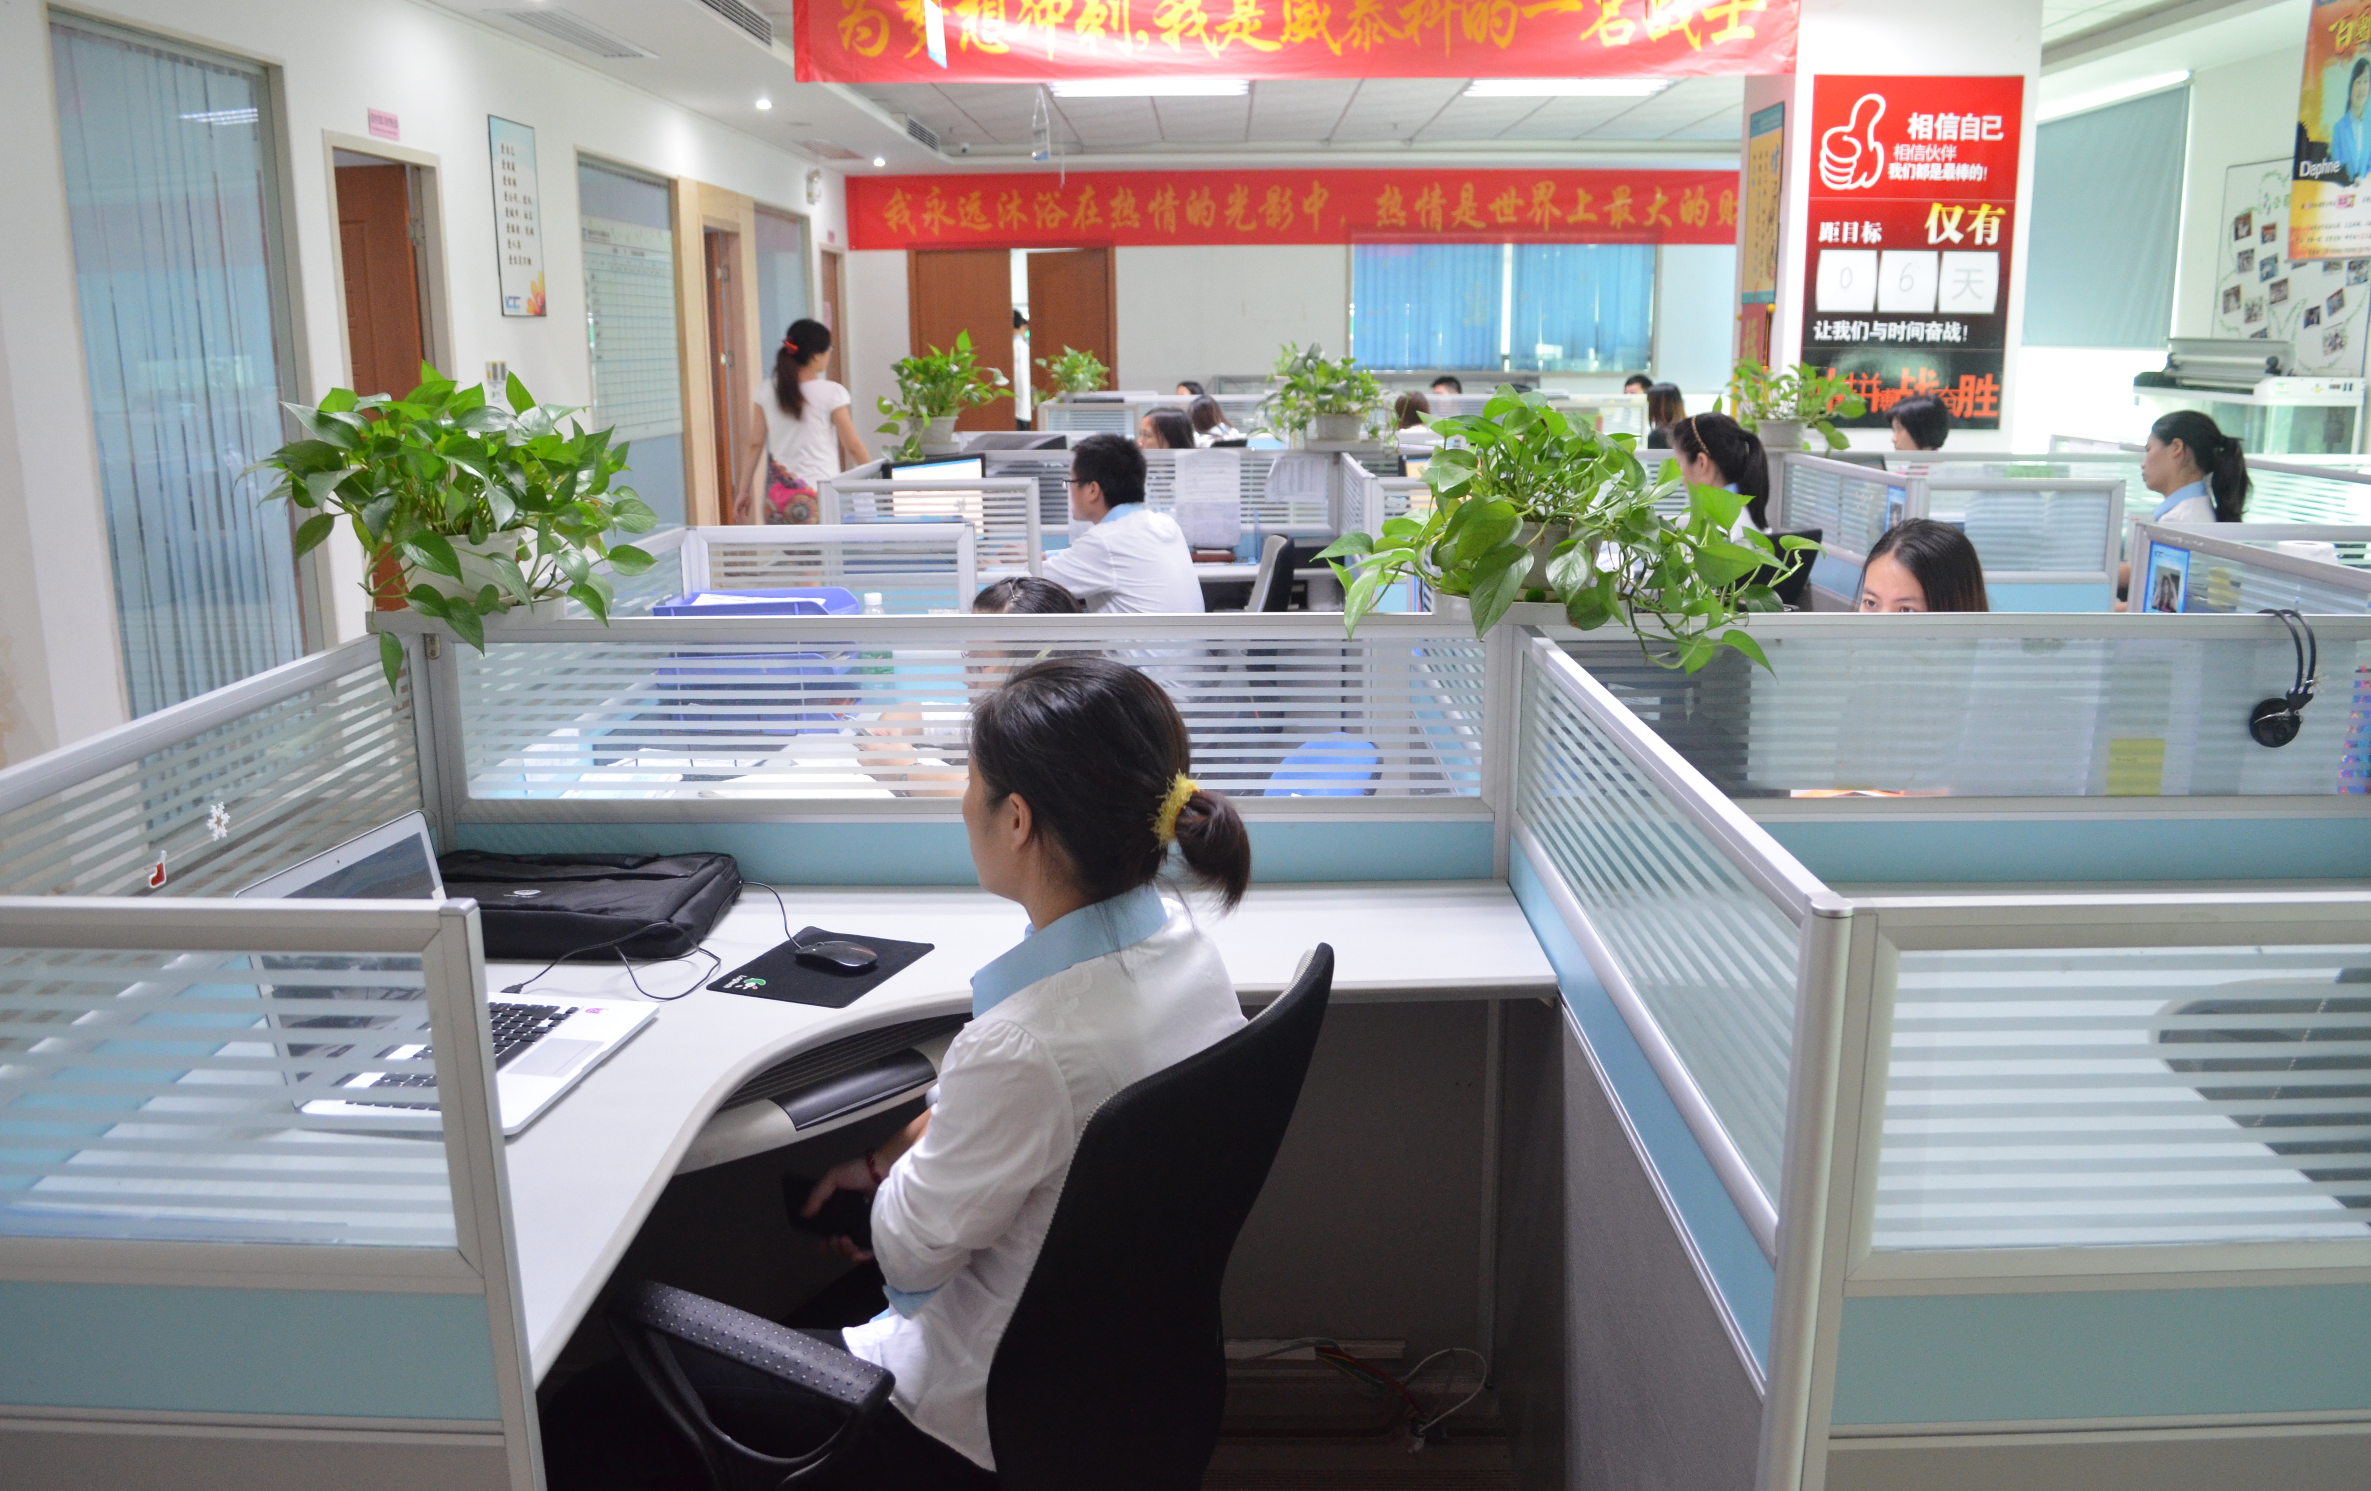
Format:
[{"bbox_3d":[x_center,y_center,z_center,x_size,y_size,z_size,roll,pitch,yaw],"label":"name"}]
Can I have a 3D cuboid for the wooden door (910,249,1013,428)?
[{"bbox_3d":[-1.730,-2.814,13.857,0.834,2.130,0.060,0,13,0],"label":"wooden door"}]

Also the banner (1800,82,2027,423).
[{"bbox_3d":[2.548,-1.712,6.218,0.720,1.210,0.020,0,13,1],"label":"banner"}]

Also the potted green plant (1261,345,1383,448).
[{"bbox_3d":[0.446,-1.152,5.817,0.413,0.328,0.380,0,13,0],"label":"potted green plant"}]

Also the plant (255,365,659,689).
[{"bbox_3d":[-0.974,-0.288,2.374,0.501,0.416,0.440,0,13,0],"label":"plant"}]

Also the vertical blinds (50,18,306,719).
[{"bbox_3d":[-2.617,-0.797,4.820,0.080,2.020,1.000,0,13,1],"label":"vertical blinds"}]

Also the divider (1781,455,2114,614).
[{"bbox_3d":[2.046,-0.216,5.023,0.580,1.150,1.000,0,13,1],"label":"divider"}]

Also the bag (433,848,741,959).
[{"bbox_3d":[-0.785,0.192,2.268,0.410,0.085,0.280,0,13,1],"label":"bag"}]

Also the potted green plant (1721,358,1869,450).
[{"bbox_3d":[1.957,-1.095,5.706,0.466,0.281,0.400,0,13,0],"label":"potted green plant"}]

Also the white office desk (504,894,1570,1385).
[{"bbox_3d":[-0.300,0.701,1.914,1.460,0.775,1.183,0,13,1],"label":"white office desk"}]

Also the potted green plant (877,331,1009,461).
[{"bbox_3d":[-0.775,-1.112,5.660,0.420,0.410,0.380,0,13,1],"label":"potted green plant"}]

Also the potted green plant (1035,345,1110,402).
[{"bbox_3d":[-0.680,-2.233,10.678,0.457,0.349,0.420,0,13,0],"label":"potted green plant"}]

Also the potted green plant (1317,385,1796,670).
[{"bbox_3d":[0.475,-0.274,2.213,0.550,0.310,0.440,0,13,1],"label":"potted green plant"}]

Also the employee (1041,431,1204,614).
[{"bbox_3d":[-0.194,-0.285,5.101,0.680,1.209,0.500,4,14,16],"label":"employee"}]

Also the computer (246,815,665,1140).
[{"bbox_3d":[-0.730,0.222,1.799,0.269,0.234,0.315,2,13,9],"label":"computer"}]

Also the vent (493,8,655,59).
[{"bbox_3d":[-2.305,-2.692,6.723,0.250,0.040,1.153,0,13,1],"label":"vent"}]

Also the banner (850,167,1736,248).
[{"bbox_3d":[1.150,-4.084,13.517,7.431,0.560,0.040,0,13,0],"label":"banner"}]

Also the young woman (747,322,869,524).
[{"bbox_3d":[-1.642,-1.089,7.769,0.520,1.547,0.400,3,14,13],"label":"young woman"}]

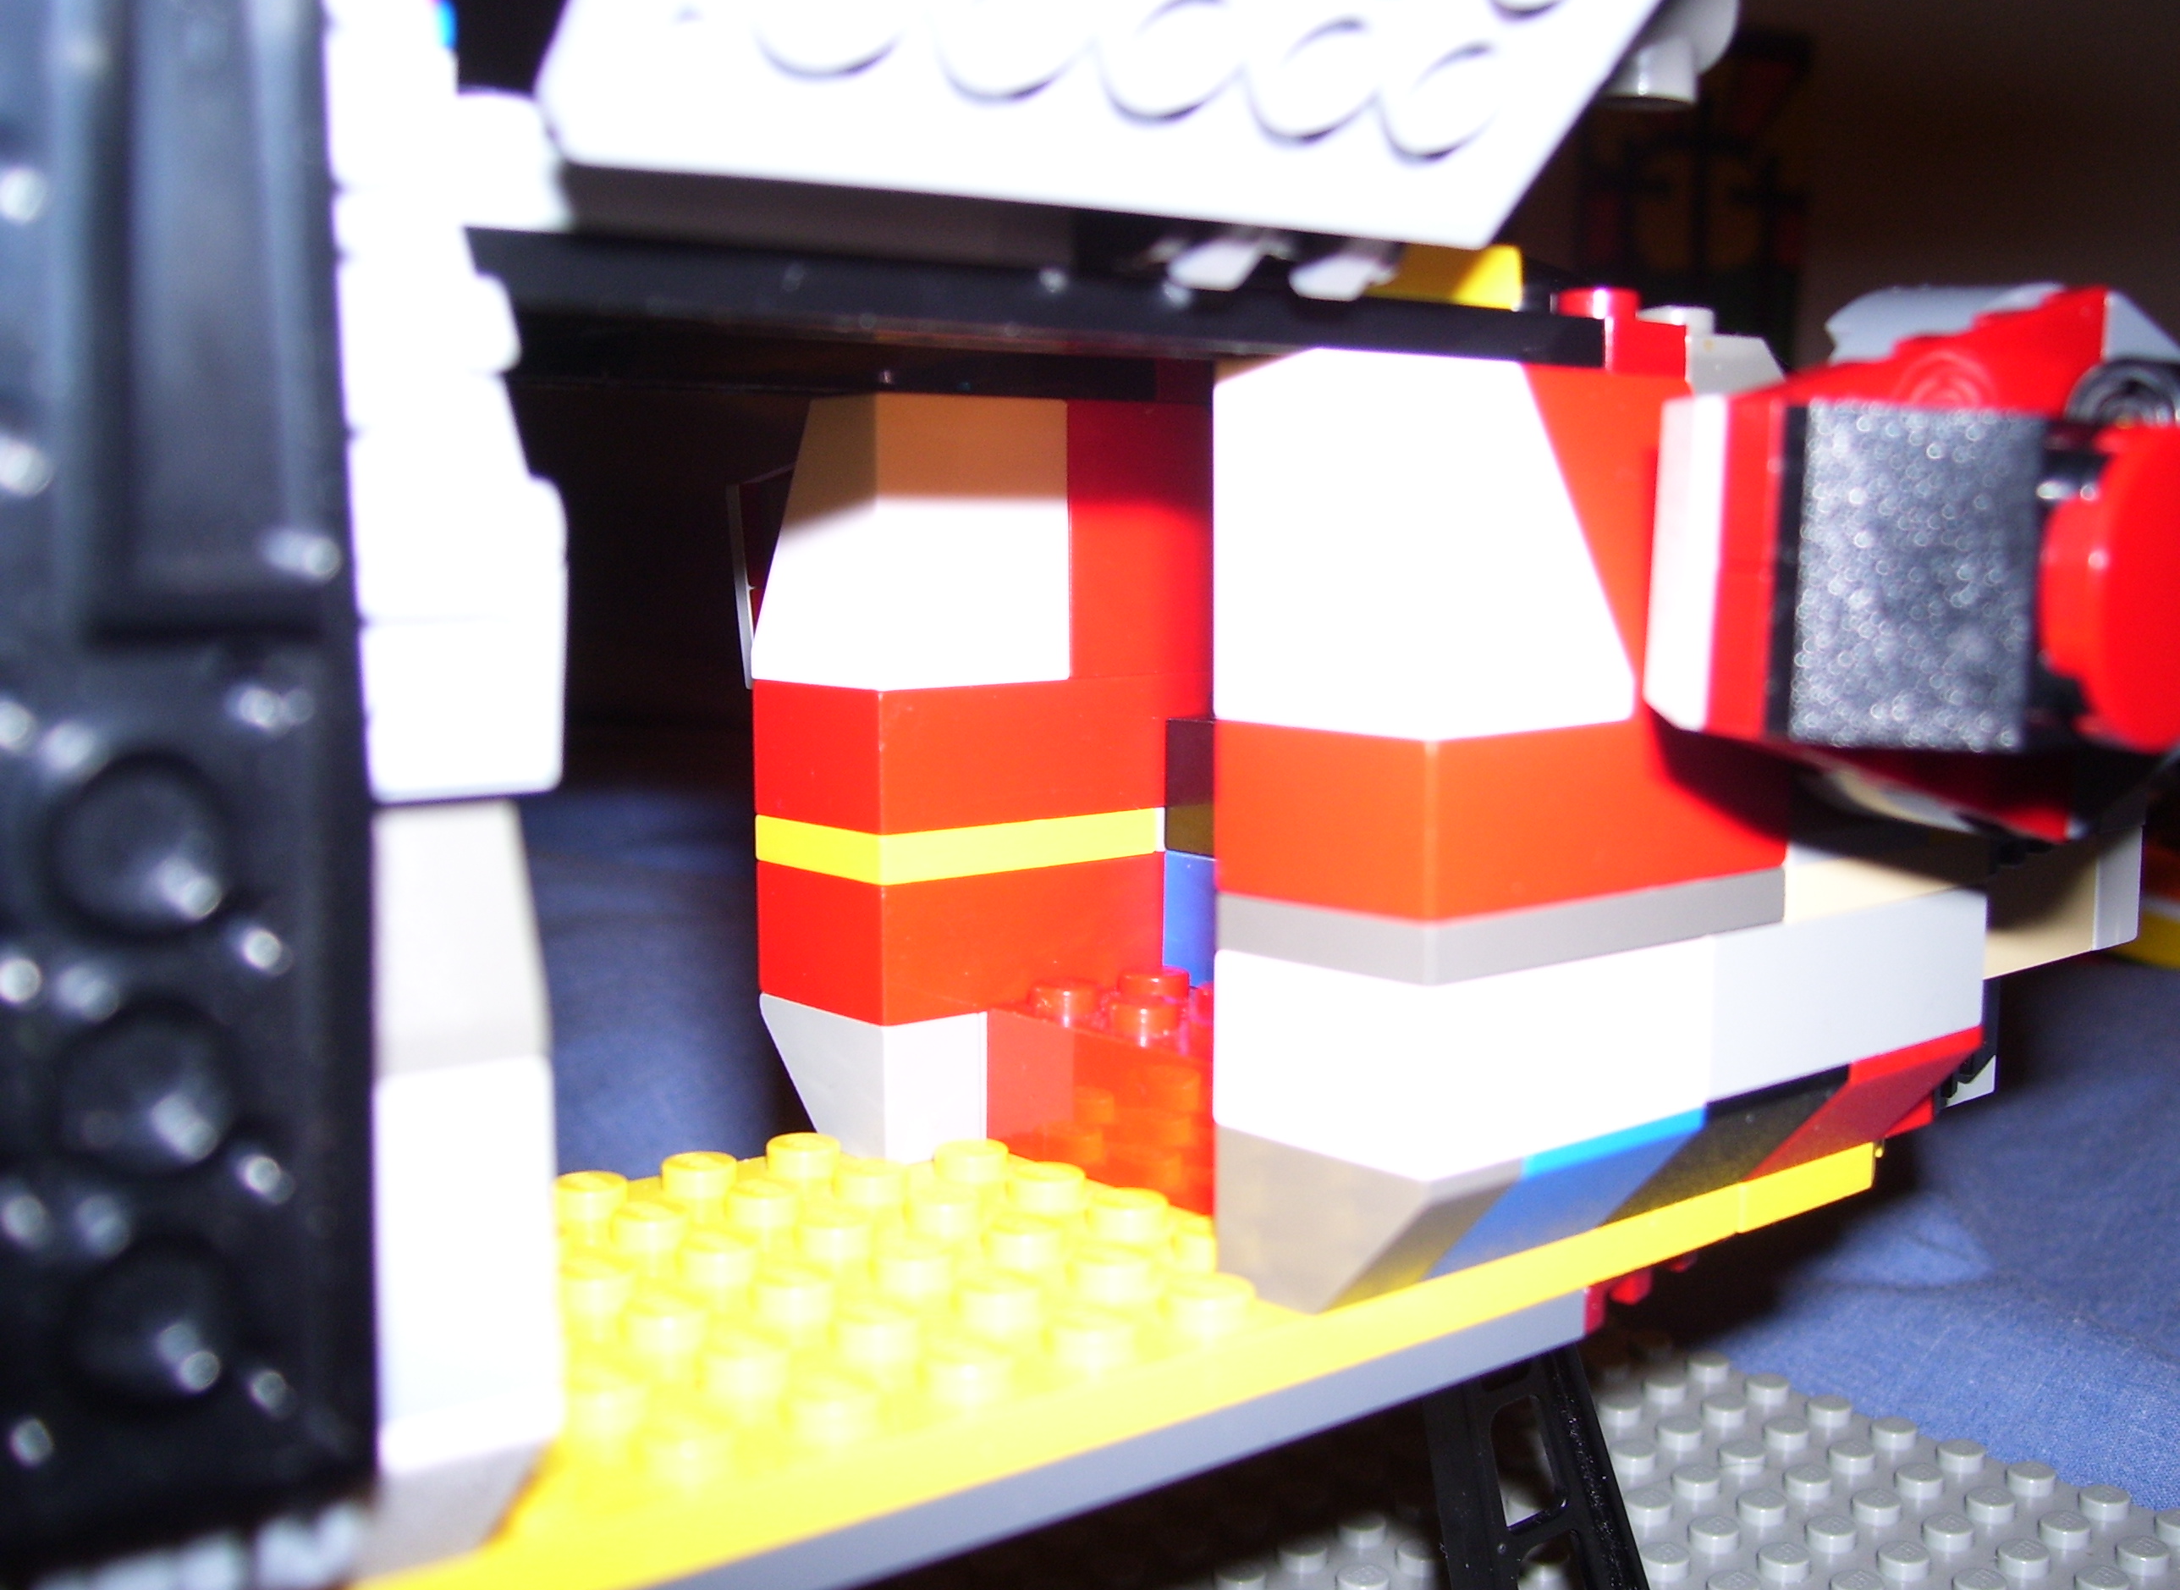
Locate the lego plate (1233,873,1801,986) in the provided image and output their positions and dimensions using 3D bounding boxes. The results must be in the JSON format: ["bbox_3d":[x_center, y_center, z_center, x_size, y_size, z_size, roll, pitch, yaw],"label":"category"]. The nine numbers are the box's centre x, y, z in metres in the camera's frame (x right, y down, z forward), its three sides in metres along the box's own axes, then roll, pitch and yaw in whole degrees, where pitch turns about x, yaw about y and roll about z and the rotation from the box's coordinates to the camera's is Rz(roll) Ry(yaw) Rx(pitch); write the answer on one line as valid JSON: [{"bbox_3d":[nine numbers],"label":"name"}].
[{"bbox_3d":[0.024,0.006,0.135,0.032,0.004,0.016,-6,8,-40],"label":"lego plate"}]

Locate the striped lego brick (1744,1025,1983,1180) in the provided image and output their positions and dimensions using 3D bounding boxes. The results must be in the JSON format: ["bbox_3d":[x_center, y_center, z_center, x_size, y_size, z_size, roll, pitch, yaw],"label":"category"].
[{"bbox_3d":[0.049,0.020,0.158,0.016,0.010,0.016,-5,8,-40],"label":"striped lego brick"}]

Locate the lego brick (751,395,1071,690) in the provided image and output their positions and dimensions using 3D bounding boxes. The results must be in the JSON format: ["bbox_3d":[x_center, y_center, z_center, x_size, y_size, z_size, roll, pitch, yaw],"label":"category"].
[{"bbox_3d":[-0.013,-0.018,0.164,0.016,0.020,0.016,-6,8,-40],"label":"lego brick"}]

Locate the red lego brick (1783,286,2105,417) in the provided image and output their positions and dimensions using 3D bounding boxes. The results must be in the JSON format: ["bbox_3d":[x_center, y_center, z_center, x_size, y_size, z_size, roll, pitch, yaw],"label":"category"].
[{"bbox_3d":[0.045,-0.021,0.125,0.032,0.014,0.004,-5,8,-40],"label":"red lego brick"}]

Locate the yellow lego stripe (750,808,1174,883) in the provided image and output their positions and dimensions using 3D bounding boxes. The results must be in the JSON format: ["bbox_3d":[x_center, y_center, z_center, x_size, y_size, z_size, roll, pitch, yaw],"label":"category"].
[{"bbox_3d":[-0.010,0.003,0.169,0.024,0.003,0.016,-5,8,-40],"label":"yellow lego stripe"}]

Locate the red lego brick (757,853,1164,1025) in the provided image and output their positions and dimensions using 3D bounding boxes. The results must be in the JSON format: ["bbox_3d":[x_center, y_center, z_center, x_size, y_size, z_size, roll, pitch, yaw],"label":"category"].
[{"bbox_3d":[-0.010,0.009,0.170,0.024,0.010,0.016,-6,8,-40],"label":"red lego brick"}]

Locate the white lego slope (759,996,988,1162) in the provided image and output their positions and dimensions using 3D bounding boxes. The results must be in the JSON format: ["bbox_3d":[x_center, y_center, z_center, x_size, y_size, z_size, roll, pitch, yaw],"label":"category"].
[{"bbox_3d":[-0.016,0.019,0.166,0.008,0.010,0.016,-6,8,-40],"label":"white lego slope"}]

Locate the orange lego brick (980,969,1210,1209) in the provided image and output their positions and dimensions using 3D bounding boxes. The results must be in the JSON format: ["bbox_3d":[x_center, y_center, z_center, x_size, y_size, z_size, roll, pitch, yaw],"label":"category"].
[{"bbox_3d":[0.009,0.020,0.155,0.016,0.011,0.032,-6,8,-40],"label":"orange lego brick"}]

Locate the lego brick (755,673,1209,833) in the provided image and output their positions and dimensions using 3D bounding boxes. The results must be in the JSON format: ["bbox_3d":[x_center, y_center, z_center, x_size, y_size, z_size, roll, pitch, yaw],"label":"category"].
[{"bbox_3d":[-0.007,-0.004,0.171,0.032,0.010,0.016,-5,8,-40],"label":"lego brick"}]

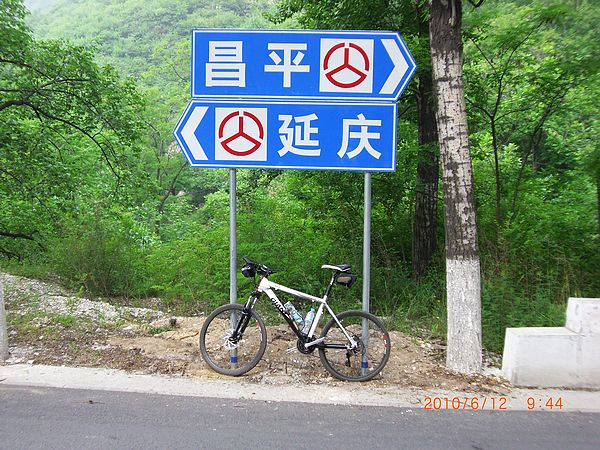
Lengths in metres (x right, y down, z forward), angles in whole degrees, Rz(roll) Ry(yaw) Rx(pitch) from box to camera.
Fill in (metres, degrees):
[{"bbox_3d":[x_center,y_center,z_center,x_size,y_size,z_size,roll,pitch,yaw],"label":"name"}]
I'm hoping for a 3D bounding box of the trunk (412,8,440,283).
[{"bbox_3d":[1.752,-1.101,13.200,0.350,3.900,0.350,1,2,0],"label":"trunk"}]

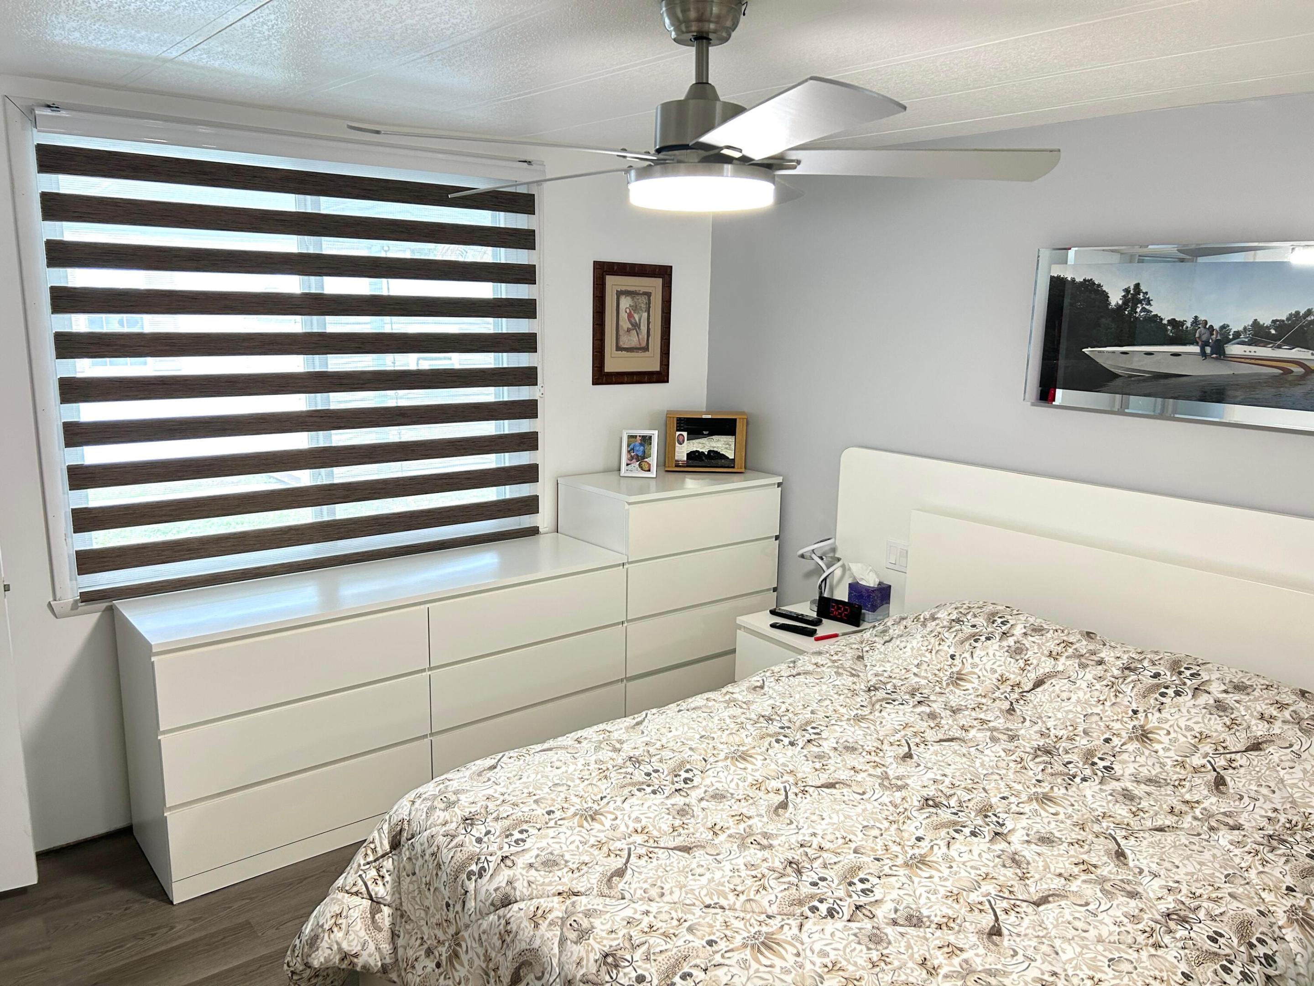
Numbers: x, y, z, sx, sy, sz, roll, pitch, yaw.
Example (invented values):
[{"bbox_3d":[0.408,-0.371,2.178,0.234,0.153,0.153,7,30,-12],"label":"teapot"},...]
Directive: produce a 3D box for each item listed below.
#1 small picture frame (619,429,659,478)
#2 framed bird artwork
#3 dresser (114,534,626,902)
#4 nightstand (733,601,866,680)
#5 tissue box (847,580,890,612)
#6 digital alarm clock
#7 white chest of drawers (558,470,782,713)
[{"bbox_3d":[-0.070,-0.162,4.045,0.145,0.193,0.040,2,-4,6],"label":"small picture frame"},{"bbox_3d":[-0.105,-0.704,4.124,0.410,0.496,0.025,-8,14,-38],"label":"framed bird artwork"},{"bbox_3d":[-0.887,0.664,3.395,1.600,0.780,0.480,-8,14,-38],"label":"dresser"},{"bbox_3d":[0.608,0.745,3.716,0.480,0.550,0.400,-7,13,-35],"label":"nightstand"},{"bbox_3d":[0.798,0.406,3.713,0.110,0.124,0.110,-7,13,-36],"label":"tissue box"},{"bbox_3d":[0.683,0.438,3.663,0.178,0.077,0.037,10,14,40],"label":"digital alarm clock"},{"bbox_3d":[0.052,0.429,4.123,0.800,1.000,0.480,-8,14,-38],"label":"white chest of drawers"}]

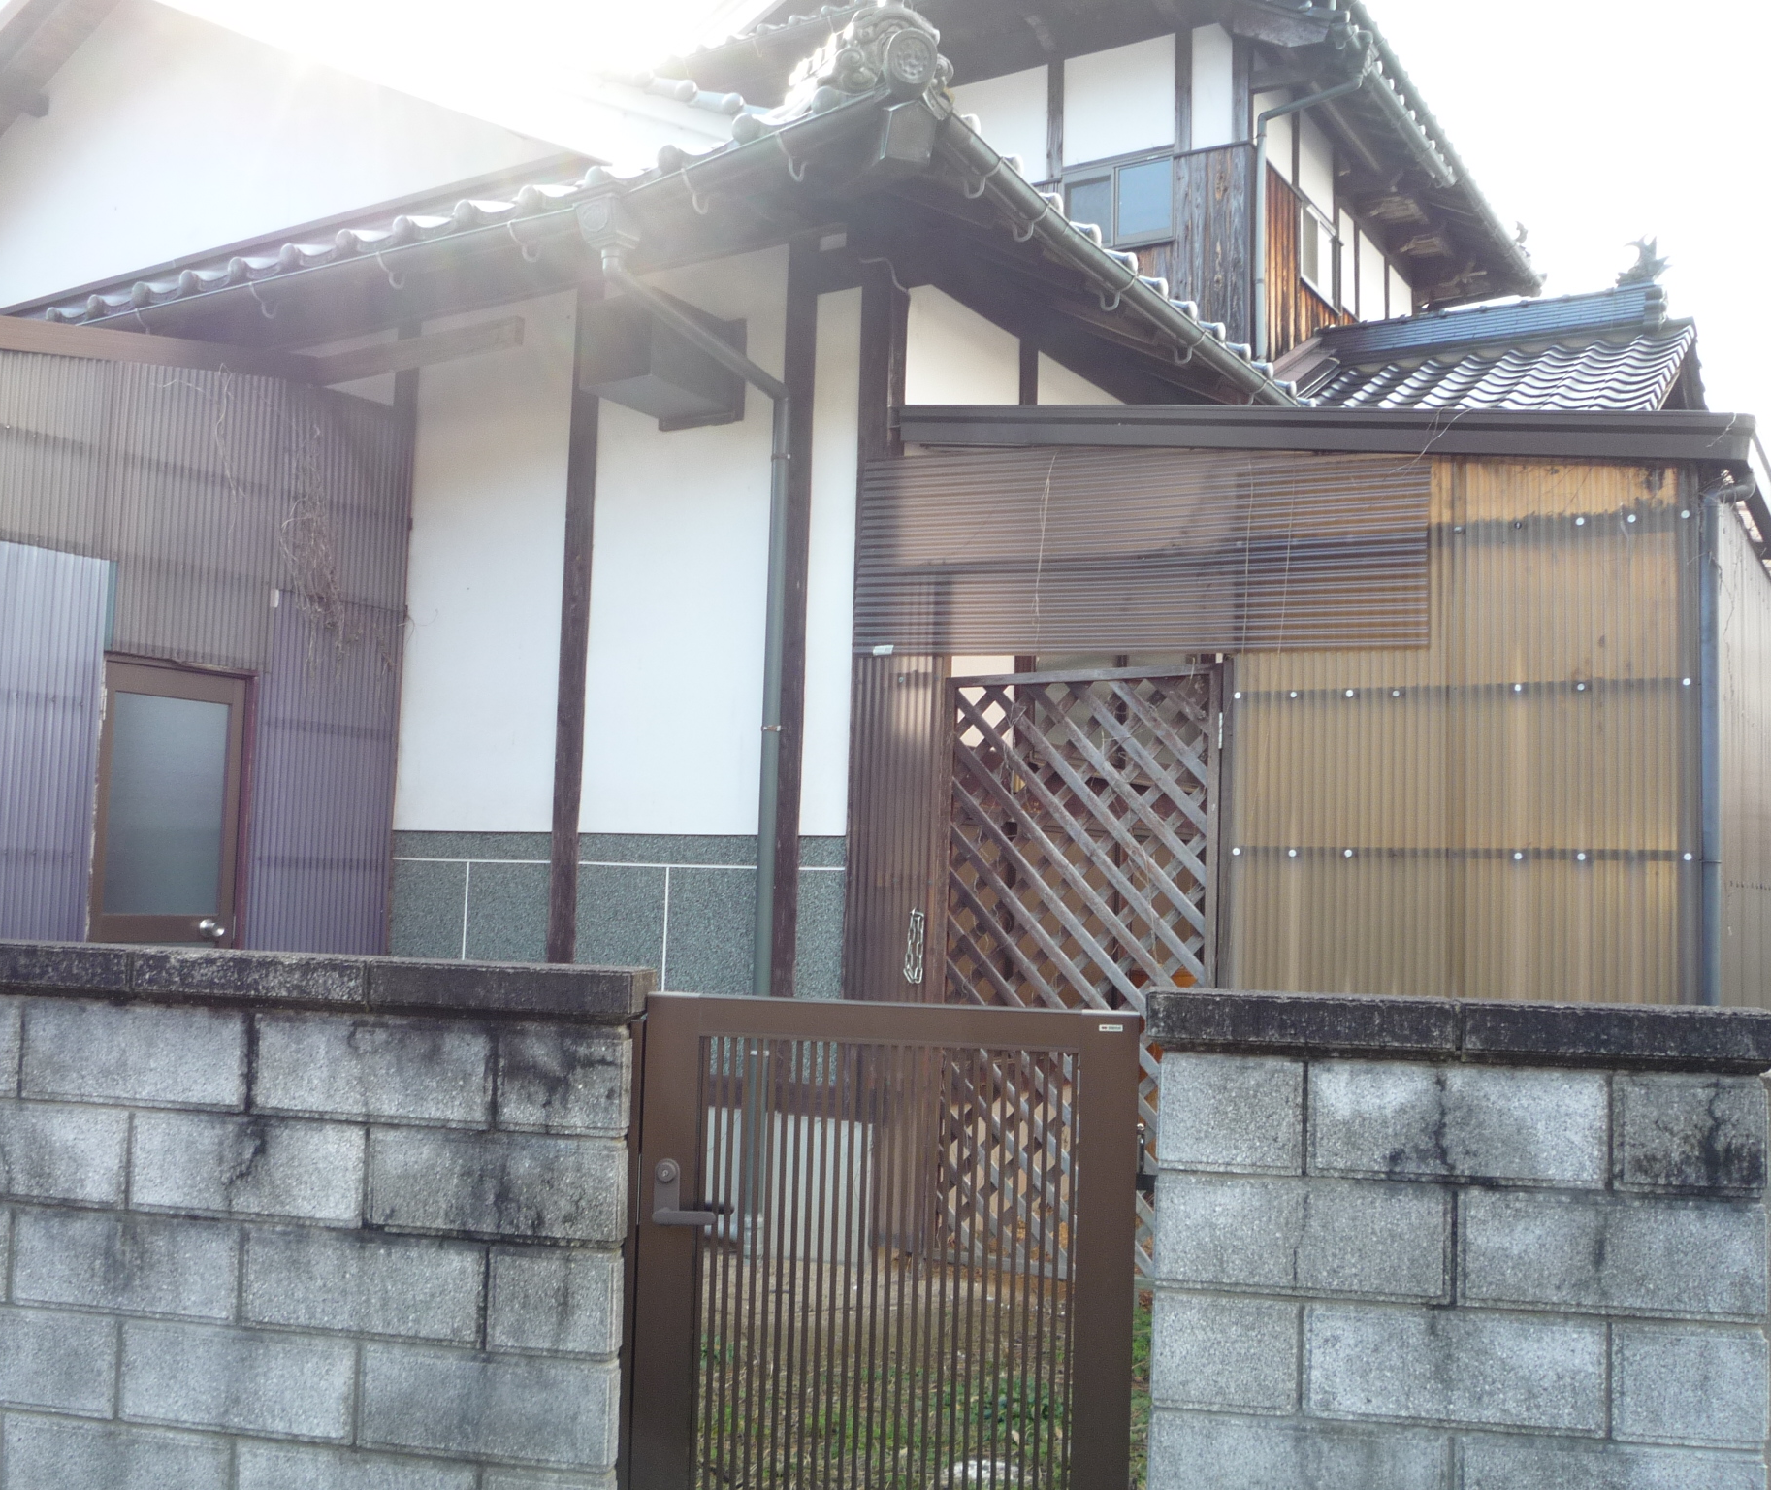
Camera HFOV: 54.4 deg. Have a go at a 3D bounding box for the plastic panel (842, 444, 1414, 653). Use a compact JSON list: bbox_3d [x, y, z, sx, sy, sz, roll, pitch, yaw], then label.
[{"bbox_3d":[0.698,-0.602,5.171,1.833,0.655,0.020,0,-4,30],"label":"plastic panel"}]

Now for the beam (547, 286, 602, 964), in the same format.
[{"bbox_3d":[-1.111,-0.377,6.359,0.120,2.658,0.110,-1,-5,30],"label":"beam"}]

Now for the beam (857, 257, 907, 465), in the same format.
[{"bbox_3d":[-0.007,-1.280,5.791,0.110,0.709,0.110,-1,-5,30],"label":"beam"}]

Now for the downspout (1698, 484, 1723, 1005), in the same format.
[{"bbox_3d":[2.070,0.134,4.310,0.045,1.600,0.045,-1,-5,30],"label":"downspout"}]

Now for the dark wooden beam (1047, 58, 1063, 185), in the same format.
[{"bbox_3d":[1.212,-4.353,12.029,0.120,0.881,0.100,-1,-5,30],"label":"dark wooden beam"}]

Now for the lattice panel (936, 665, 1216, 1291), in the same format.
[{"bbox_3d":[0.563,0.678,5.171,0.914,1.806,0.040,-1,-5,30],"label":"lattice panel"}]

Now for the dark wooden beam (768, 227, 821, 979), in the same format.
[{"bbox_3d":[-0.290,-0.366,5.876,0.115,2.716,0.110,-1,-5,30],"label":"dark wooden beam"}]

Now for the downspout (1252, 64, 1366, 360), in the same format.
[{"bbox_3d":[2.730,-3.401,11.111,0.721,1.800,0.080,-1,-5,30],"label":"downspout"}]

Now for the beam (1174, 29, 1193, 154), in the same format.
[{"bbox_3d":[2.021,-4.368,11.555,0.120,0.866,0.100,-1,-5,30],"label":"beam"}]

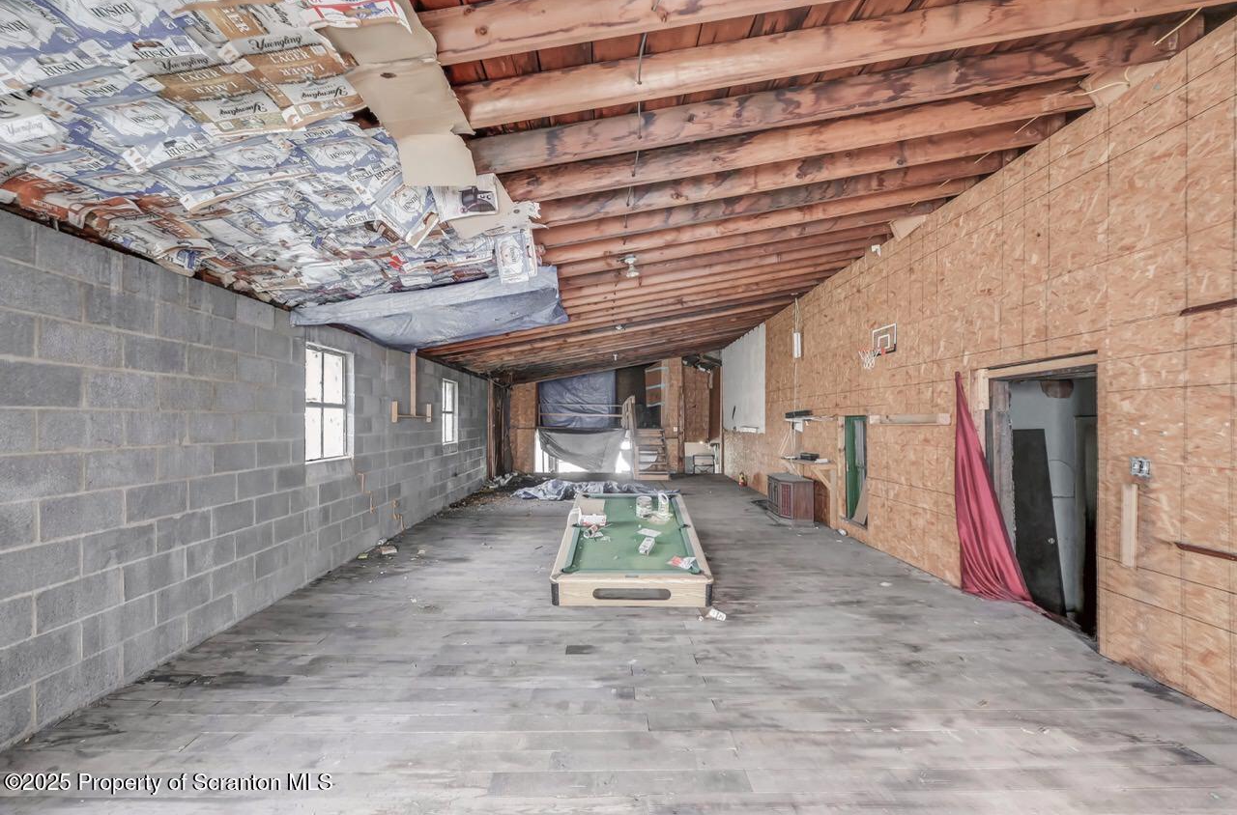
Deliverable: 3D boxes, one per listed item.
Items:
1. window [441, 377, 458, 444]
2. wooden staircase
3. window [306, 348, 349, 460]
[{"bbox_3d":[-2.850,0.080,8.000,0.100,1.040,0.790,0,-1,-1],"label":"window"},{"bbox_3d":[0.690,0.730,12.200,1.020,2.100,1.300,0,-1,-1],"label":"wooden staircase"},{"bbox_3d":[-2.770,-0.020,4.560,0.100,1.040,0.800,0,-1,-1],"label":"window"}]

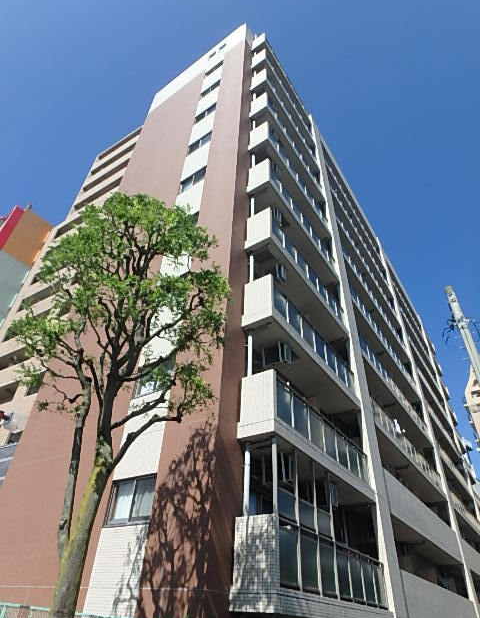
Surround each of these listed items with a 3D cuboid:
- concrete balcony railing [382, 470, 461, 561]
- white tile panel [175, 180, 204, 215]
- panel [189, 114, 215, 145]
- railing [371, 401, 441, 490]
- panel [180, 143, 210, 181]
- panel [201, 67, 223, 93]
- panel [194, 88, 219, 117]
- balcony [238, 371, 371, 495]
[{"bbox_3d":[7.824,9.000,16.210,0.250,1.430,10.910,-22,-46,27],"label":"concrete balcony railing"},{"bbox_3d":[-1.917,-3.956,14.687,1.320,2.210,0.150,-22,-46,27],"label":"white tile panel"},{"bbox_3d":[-1.769,-8.729,18.767,1.390,2.320,0.150,-22,-46,27],"label":"panel"},{"bbox_3d":[8.035,6.794,18.211,0.250,1.360,11.210,-22,-46,27],"label":"railing"},{"bbox_3d":[-1.857,-6.391,16.782,1.410,2.270,0.150,-22,-46,27],"label":"panel"},{"bbox_3d":[-1.574,-13.356,22.677,1.420,2.230,0.150,-22,-46,27],"label":"panel"},{"bbox_3d":[-1.668,-10.996,20.678,1.390,2.110,0.150,-22,-46,27],"label":"panel"},{"bbox_3d":[2.007,3.695,10.378,0.930,1.460,5.940,-22,-46,27],"label":"balcony"}]

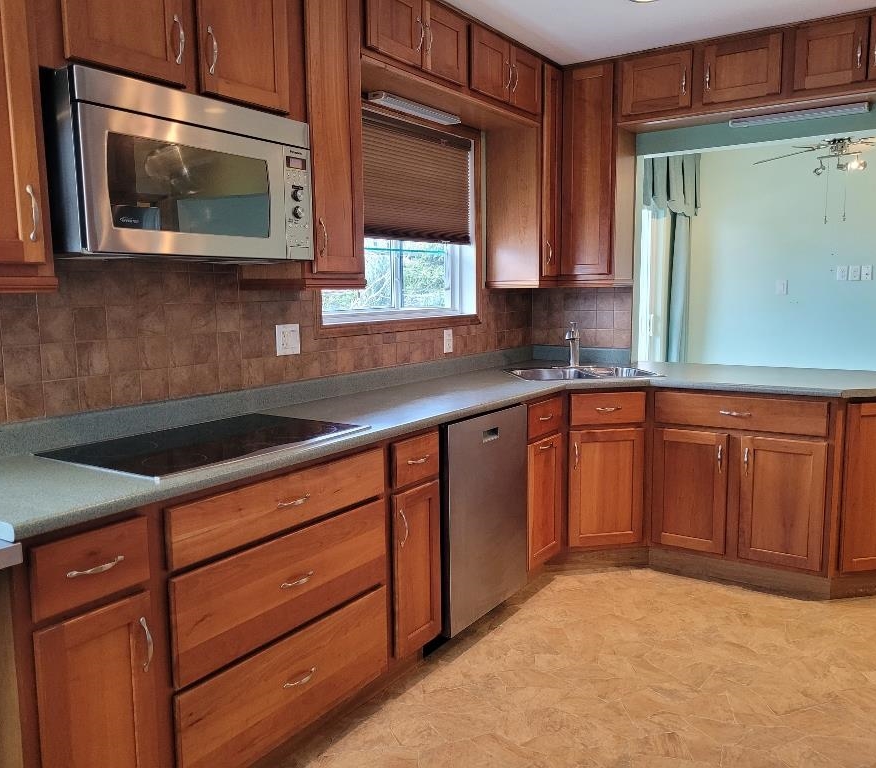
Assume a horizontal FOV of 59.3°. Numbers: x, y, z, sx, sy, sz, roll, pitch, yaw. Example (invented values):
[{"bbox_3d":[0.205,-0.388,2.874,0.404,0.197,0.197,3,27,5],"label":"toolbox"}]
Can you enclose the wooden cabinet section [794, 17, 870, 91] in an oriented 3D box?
[{"bbox_3d":[1.759,-1.429,3.407,0.293,0.258,0.270,4,8,34],"label":"wooden cabinet section"}]

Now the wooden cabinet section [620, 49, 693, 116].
[{"bbox_3d":[1.130,-1.466,3.827,0.329,0.258,0.270,4,8,34],"label":"wooden cabinet section"}]

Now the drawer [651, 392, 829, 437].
[{"bbox_3d":[1.482,0.110,3.672,0.743,0.149,0.450,4,9,34],"label":"drawer"}]

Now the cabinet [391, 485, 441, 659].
[{"bbox_3d":[-0.290,0.625,2.843,0.550,0.573,0.263,4,9,34],"label":"cabinet"}]

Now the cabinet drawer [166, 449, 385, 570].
[{"bbox_3d":[-0.596,0.314,2.286,0.460,0.157,0.810,4,9,34],"label":"cabinet drawer"}]

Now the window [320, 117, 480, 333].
[{"bbox_3d":[-0.180,-0.744,3.536,0.130,0.894,1.171,4,9,34],"label":"window"}]

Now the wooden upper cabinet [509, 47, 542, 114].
[{"bbox_3d":[0.285,-1.447,3.751,0.335,0.249,0.305,4,9,34],"label":"wooden upper cabinet"}]

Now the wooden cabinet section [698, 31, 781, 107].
[{"bbox_3d":[1.454,-1.446,3.611,0.340,0.261,0.270,4,8,34],"label":"wooden cabinet section"}]

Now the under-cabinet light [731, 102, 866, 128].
[{"bbox_3d":[1.647,-1.229,3.522,0.590,0.040,0.100,4,9,34],"label":"under-cabinet light"}]

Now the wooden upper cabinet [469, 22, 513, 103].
[{"bbox_3d":[0.102,-1.413,3.490,0.335,0.254,0.327,4,9,34],"label":"wooden upper cabinet"}]

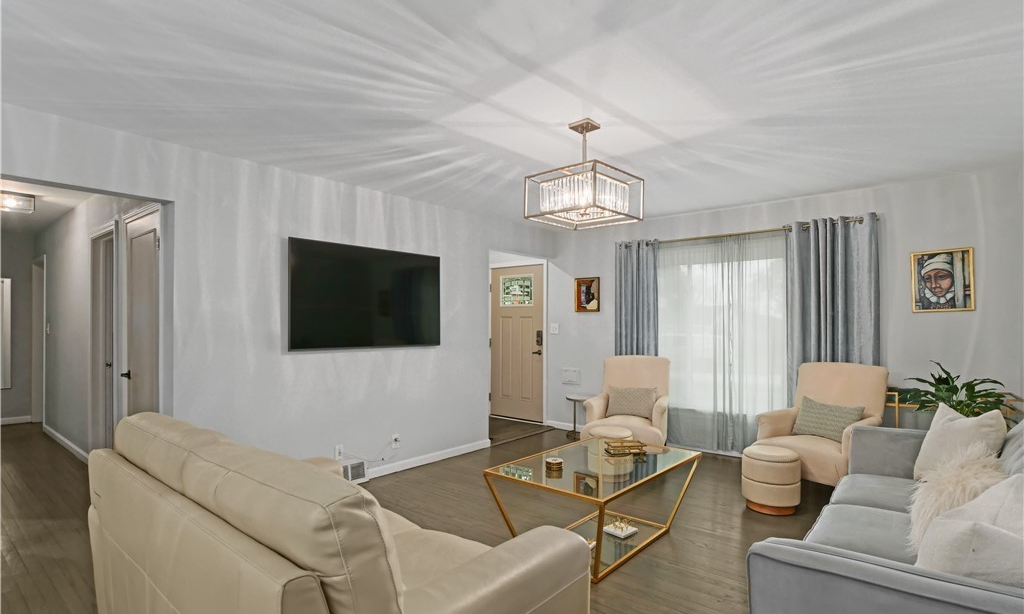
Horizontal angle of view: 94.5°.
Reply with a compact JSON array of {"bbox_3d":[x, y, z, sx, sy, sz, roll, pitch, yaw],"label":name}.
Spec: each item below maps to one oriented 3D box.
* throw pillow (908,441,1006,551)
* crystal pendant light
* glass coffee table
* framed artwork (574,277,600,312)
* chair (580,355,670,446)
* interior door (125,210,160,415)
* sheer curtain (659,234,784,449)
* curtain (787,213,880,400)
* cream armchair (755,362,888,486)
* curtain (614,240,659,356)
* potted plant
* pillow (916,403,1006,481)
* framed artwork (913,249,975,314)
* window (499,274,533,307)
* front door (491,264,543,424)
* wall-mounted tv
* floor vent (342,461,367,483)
[{"bbox_3d":[2.049,0.850,2.153,0.430,0.320,0.660,-1,-1,38],"label":"throw pillow"},{"bbox_3d":[0.404,-0.749,2.634,0.480,0.535,0.480,-1,-2,42],"label":"crystal pendant light"},{"bbox_3d":[0.539,1.177,2.885,0.750,0.465,1.150,-1,-2,42],"label":"glass coffee table"},{"bbox_3d":[0.884,-0.143,5.601,0.345,0.400,0.030,-1,-2,42],"label":"framed artwork"},{"bbox_3d":[1.087,0.976,4.401,0.740,0.940,0.820,-1,-1,25],"label":"chair"},{"bbox_3d":[-2.604,0.388,3.335,0.745,2.030,0.045,-1,-2,38],"label":"interior door"},{"bbox_3d":[1.965,0.338,4.544,1.200,2.040,0.090,-1,-2,42],"label":"sheer curtain"},{"bbox_3d":[2.714,0.328,4.022,0.657,2.165,0.130,-1,-1,38],"label":"curtain"},{"bbox_3d":[2.354,0.956,3.674,0.820,0.940,0.740,0,-1,-33],"label":"cream armchair"},{"bbox_3d":[1.337,0.334,5.094,0.510,2.120,0.130,-1,-2,42],"label":"curtain"},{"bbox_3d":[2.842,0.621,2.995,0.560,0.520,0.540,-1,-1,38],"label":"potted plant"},{"bbox_3d":[2.448,0.776,2.616,0.150,0.410,0.410,23,-8,-17],"label":"pillow"},{"bbox_3d":[3.202,-0.196,3.522,0.350,0.465,0.030,-1,-2,42],"label":"framed artwork"},{"bbox_3d":[0.057,-0.210,6.259,0.561,0.422,0.040,-1,-1,38],"label":"window"},{"bbox_3d":[0.068,0.471,6.265,0.880,2.020,0.050,-1,-1,38],"label":"front door"},{"bbox_3d":[-1.131,-0.071,3.886,0.060,0.810,1.385,-1,-2,42],"label":"wall-mounted tv"},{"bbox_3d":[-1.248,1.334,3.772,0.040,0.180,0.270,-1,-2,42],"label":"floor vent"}]

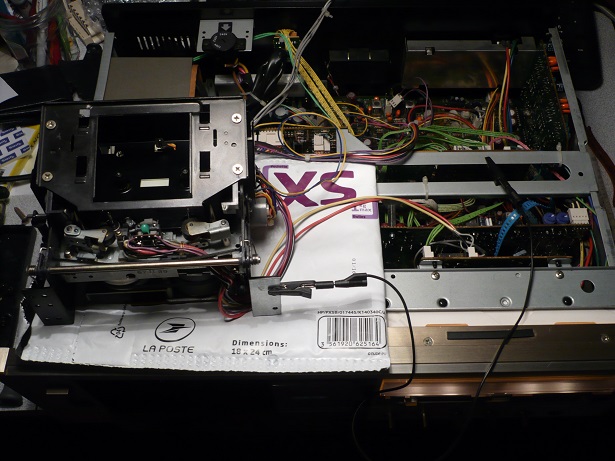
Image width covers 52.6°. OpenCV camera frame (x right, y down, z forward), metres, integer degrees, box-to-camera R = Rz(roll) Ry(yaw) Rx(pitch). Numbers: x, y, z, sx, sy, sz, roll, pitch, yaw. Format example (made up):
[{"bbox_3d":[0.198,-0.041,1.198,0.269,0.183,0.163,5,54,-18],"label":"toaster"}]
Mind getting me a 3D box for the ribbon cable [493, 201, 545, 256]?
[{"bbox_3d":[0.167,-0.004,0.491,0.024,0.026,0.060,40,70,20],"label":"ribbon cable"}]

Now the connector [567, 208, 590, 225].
[{"bbox_3d":[0.222,-0.010,0.508,0.014,0.006,0.015,-1,62,1],"label":"connector"}]

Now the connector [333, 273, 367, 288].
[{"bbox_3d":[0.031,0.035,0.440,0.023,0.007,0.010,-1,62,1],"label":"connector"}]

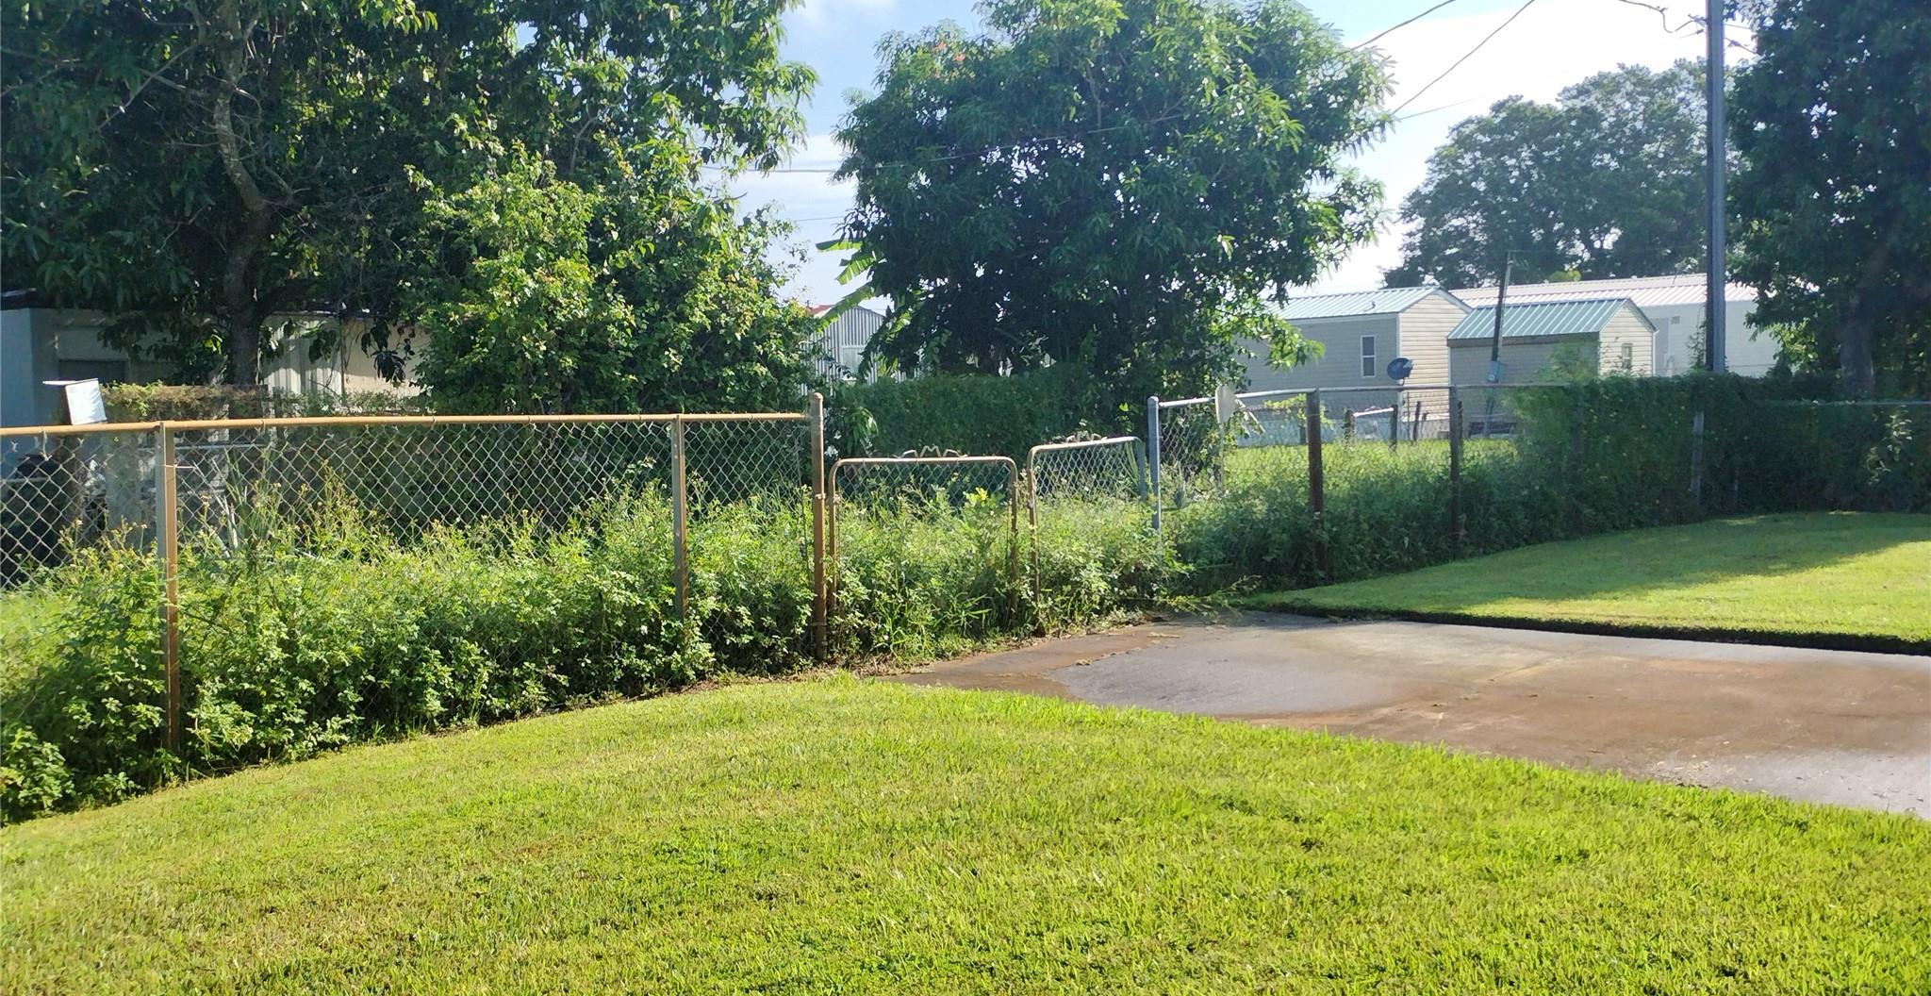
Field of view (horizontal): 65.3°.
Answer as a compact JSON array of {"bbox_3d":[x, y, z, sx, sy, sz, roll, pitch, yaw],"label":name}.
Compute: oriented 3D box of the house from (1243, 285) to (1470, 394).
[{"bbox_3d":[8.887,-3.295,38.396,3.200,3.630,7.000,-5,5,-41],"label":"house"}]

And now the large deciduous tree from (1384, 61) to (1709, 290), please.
[{"bbox_3d":[23.062,-9.997,57.490,14.200,13.800,13.000,-1,4,0],"label":"large deciduous tree"}]

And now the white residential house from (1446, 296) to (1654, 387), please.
[{"bbox_3d":[14.002,-3.032,36.035,2.600,3.200,3.820,-4,5,-39],"label":"white residential house"}]

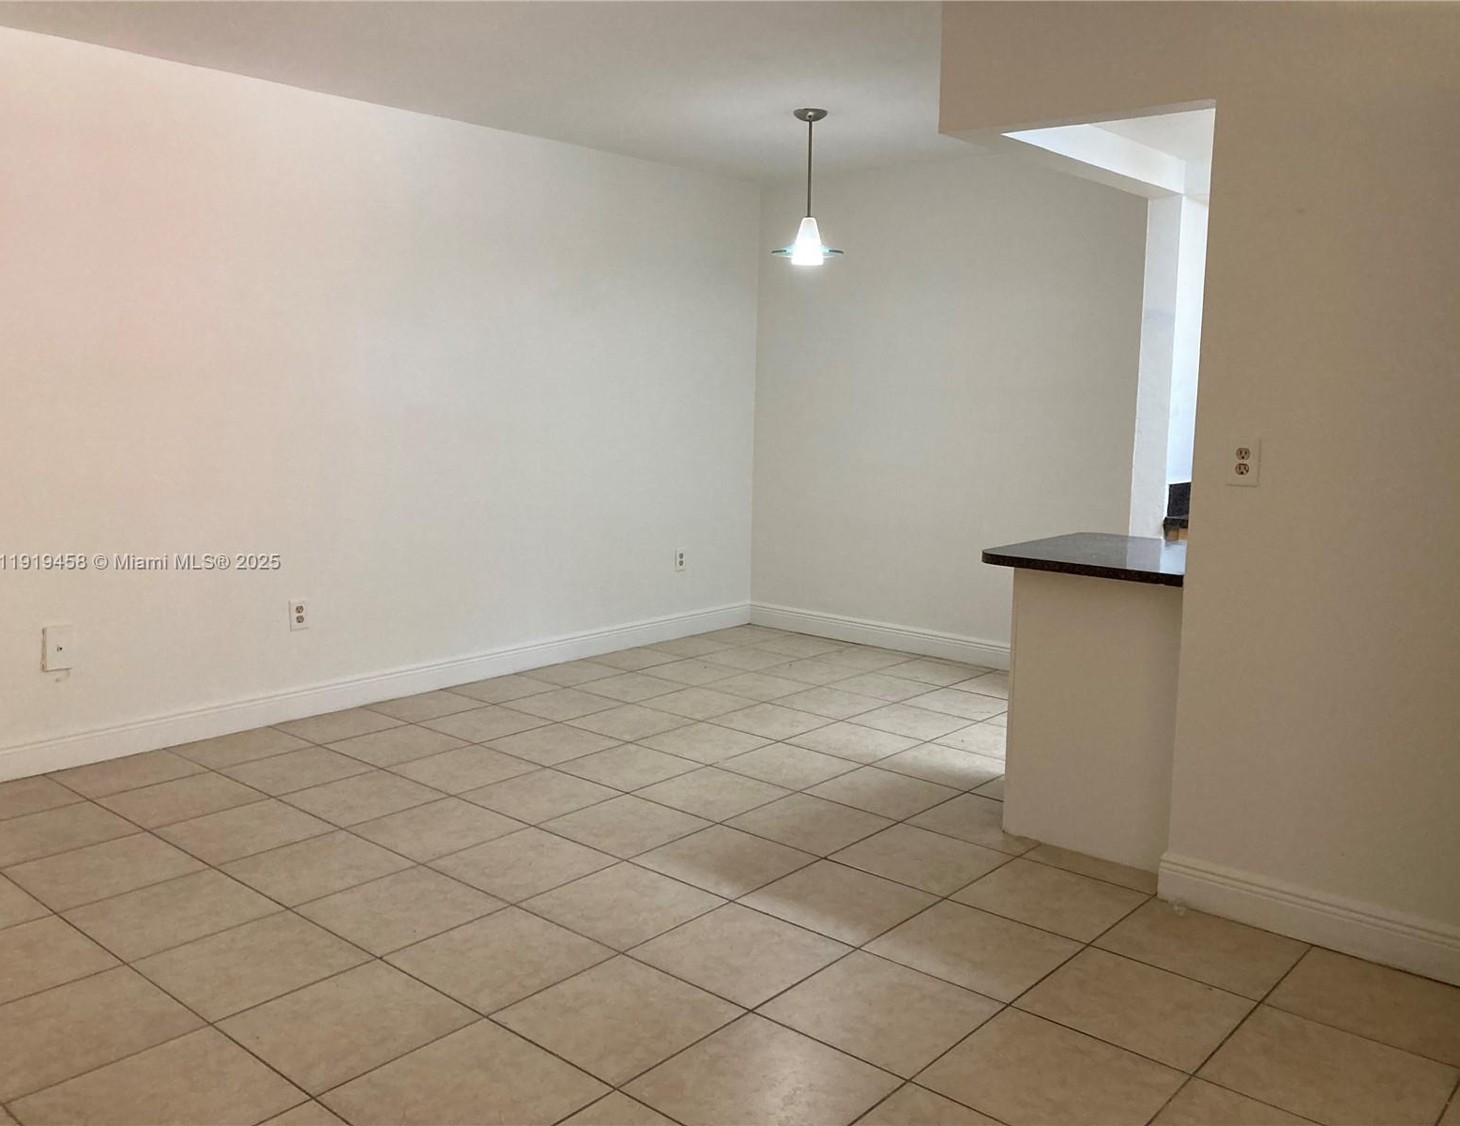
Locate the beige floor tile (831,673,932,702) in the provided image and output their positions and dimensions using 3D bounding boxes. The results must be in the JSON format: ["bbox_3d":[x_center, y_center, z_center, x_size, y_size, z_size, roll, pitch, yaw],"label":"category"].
[{"bbox_3d":[0.707,0.576,5.588,0.402,0.010,0.402,8,11,40],"label":"beige floor tile"}]

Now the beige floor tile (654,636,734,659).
[{"bbox_3d":[-0.211,0.444,6.350,0.380,0.010,0.404,8,11,40],"label":"beige floor tile"}]

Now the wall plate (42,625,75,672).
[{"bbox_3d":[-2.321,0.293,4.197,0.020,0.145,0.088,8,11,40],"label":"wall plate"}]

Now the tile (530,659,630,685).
[{"bbox_3d":[-0.750,0.529,5.787,0.378,0.010,0.407,8,11,40],"label":"tile"}]

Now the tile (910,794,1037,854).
[{"bbox_3d":[0.829,0.827,3.865,0.400,0.012,0.400,8,11,40],"label":"tile"}]

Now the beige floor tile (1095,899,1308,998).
[{"bbox_3d":[1.178,0.956,3.036,0.402,0.010,0.390,8,11,40],"label":"beige floor tile"}]

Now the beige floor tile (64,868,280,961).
[{"bbox_3d":[-1.431,0.899,3.121,0.404,0.010,0.404,8,11,40],"label":"beige floor tile"}]

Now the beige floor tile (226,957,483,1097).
[{"bbox_3d":[-0.813,0.985,2.595,0.400,0.010,0.400,8,11,40],"label":"beige floor tile"}]

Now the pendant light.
[{"bbox_3d":[0.319,-1.518,4.913,0.285,0.585,0.285,1,8,0],"label":"pendant light"}]

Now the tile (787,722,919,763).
[{"bbox_3d":[0.481,0.701,4.711,0.402,0.010,0.402,8,11,40],"label":"tile"}]

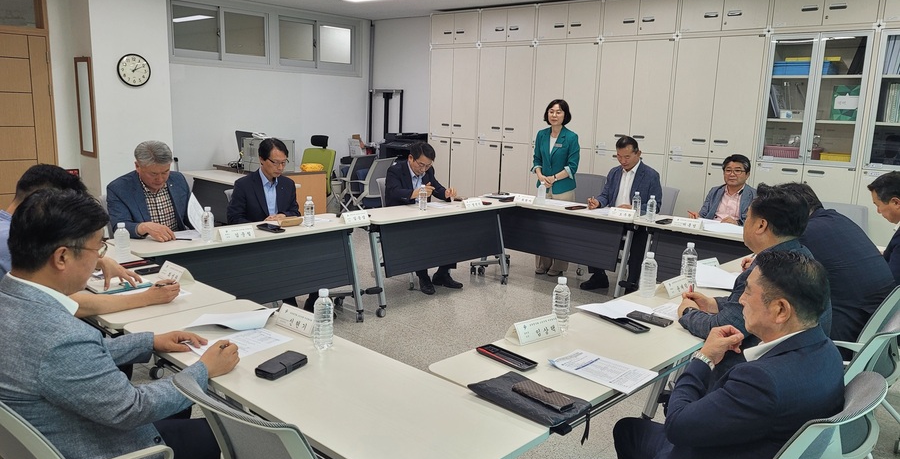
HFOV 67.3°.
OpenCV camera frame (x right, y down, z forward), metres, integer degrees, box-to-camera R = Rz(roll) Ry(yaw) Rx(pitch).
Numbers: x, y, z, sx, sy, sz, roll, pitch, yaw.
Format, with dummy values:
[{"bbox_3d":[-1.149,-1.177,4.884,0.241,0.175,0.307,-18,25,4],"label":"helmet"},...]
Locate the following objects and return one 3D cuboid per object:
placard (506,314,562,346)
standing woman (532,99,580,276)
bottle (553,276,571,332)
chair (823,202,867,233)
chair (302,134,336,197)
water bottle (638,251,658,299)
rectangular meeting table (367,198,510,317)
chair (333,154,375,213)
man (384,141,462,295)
[{"bbox_3d":[0.317,0.371,2.534,0.210,0.074,0.075,-6,13,-36],"label":"placard"},{"bbox_3d":[0.960,-0.384,6.208,0.460,1.600,0.310,8,12,31],"label":"standing woman"},{"bbox_3d":[0.407,0.267,2.414,0.063,0.197,0.063,2,10,0],"label":"bottle"},{"bbox_3d":[2.737,0.253,5.078,0.580,0.880,0.600,11,14,41],"label":"chair"},{"bbox_3d":[-1.752,-0.568,8.269,0.620,1.150,0.620,9,13,33],"label":"chair"},{"bbox_3d":[0.883,0.196,2.962,0.066,0.197,0.066,11,14,41],"label":"water bottle"},{"bbox_3d":[-0.165,0.186,5.631,0.520,0.725,1.630,12,14,43],"label":"rectangular meeting table"},{"bbox_3d":[-1.171,-0.441,8.108,0.600,0.900,0.580,7,11,24],"label":"chair"},{"bbox_3d":[-0.228,-0.146,5.997,0.780,1.240,0.620,10,13,38],"label":"man"}]

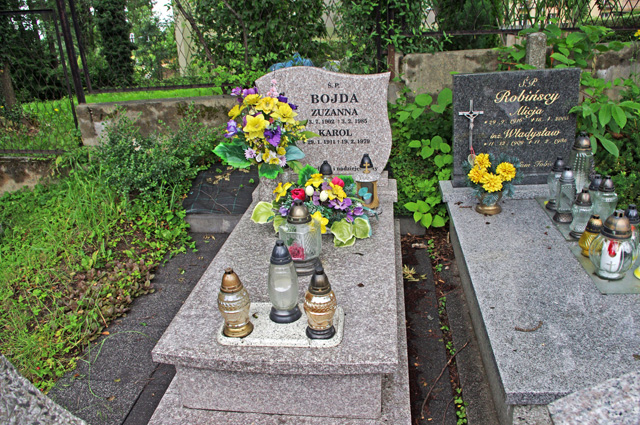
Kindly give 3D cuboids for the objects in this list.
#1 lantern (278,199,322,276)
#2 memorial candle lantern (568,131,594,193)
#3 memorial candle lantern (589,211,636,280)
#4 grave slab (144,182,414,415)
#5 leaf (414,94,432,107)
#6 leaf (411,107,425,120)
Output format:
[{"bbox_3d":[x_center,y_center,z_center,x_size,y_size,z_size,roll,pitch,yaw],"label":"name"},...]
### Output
[{"bbox_3d":[-0.085,0.101,2.107,0.183,0.318,0.180,3,22,17],"label":"lantern"},{"bbox_3d":[1.402,-0.214,2.563,0.128,0.370,0.128,0,23,8],"label":"memorial candle lantern"},{"bbox_3d":[1.147,0.120,1.861,0.185,0.262,0.185,0,22,8],"label":"memorial candle lantern"},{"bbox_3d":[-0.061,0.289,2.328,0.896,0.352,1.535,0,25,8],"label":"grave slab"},{"bbox_3d":[0.702,-0.759,3.250,0.120,0.080,0.060,-1,20,9],"label":"leaf"},{"bbox_3d":[0.613,-0.619,2.997,0.085,0.055,0.075,0,23,8],"label":"leaf"}]

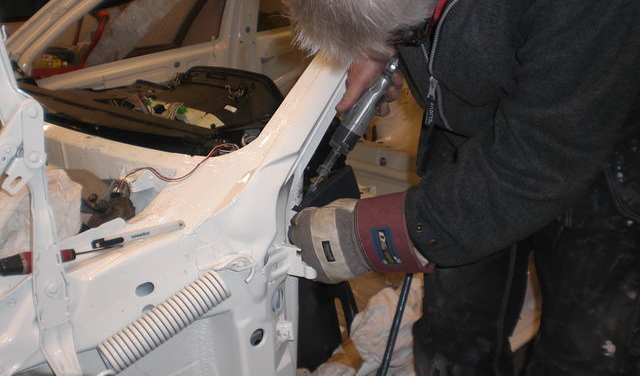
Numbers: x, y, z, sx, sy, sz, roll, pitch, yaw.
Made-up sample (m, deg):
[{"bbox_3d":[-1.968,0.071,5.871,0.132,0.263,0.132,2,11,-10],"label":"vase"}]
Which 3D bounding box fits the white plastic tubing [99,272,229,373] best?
[{"bbox_3d":[-0.195,0.168,0.830,0.168,0.042,0.042,-33,31,-21],"label":"white plastic tubing"}]

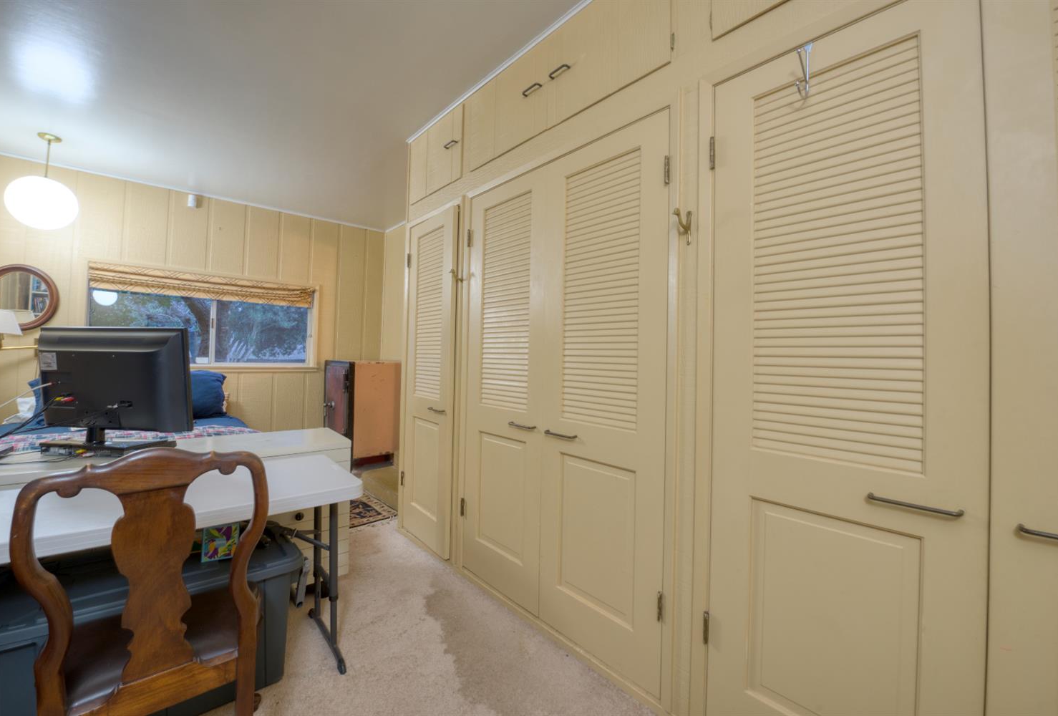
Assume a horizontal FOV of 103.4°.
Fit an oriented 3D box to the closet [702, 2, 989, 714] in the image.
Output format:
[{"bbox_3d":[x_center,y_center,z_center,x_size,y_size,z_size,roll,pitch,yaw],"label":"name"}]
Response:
[{"bbox_3d":[0.983,0.161,1.305,0.580,2.034,0.586,1,0,-43],"label":"closet"}]

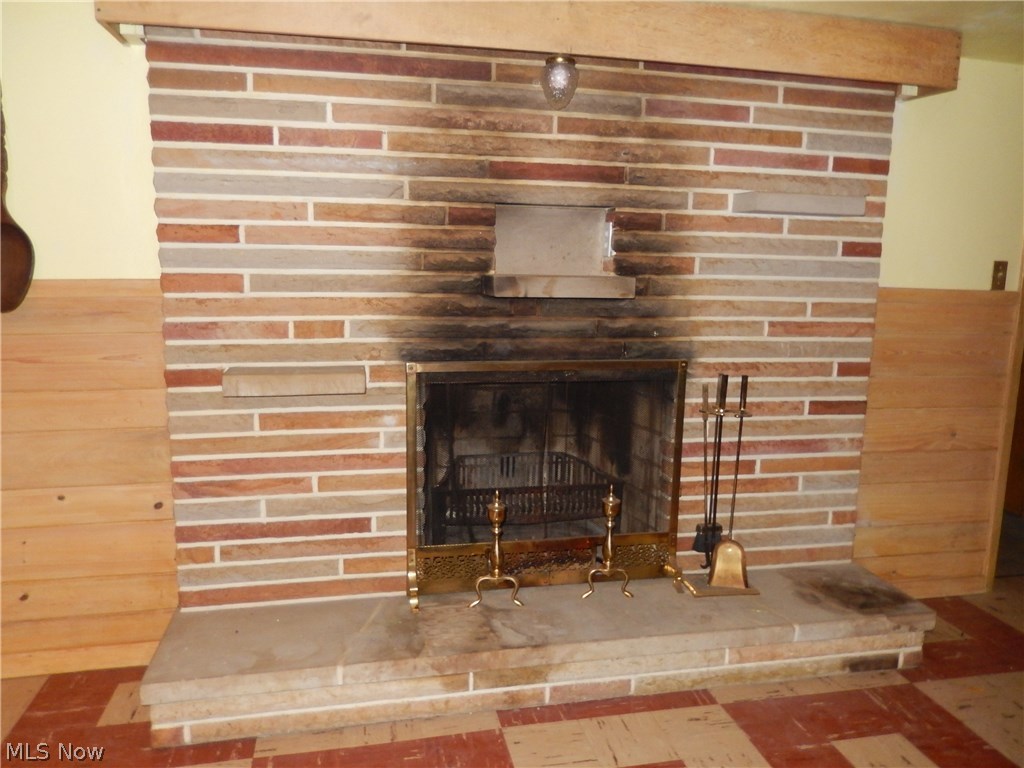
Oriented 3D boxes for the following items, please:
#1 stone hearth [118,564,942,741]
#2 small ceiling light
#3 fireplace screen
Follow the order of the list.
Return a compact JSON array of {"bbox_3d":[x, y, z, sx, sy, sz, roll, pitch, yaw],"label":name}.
[{"bbox_3d":[0.166,0.850,2.453,2.466,0.202,0.424,-1,10,-11],"label":"stone hearth"},{"bbox_3d":[0.144,-0.920,2.251,0.117,0.167,0.117,1,10,0],"label":"small ceiling light"},{"bbox_3d":[0.136,0.330,2.502,0.979,0.810,0.127,-1,10,-11],"label":"fireplace screen"}]

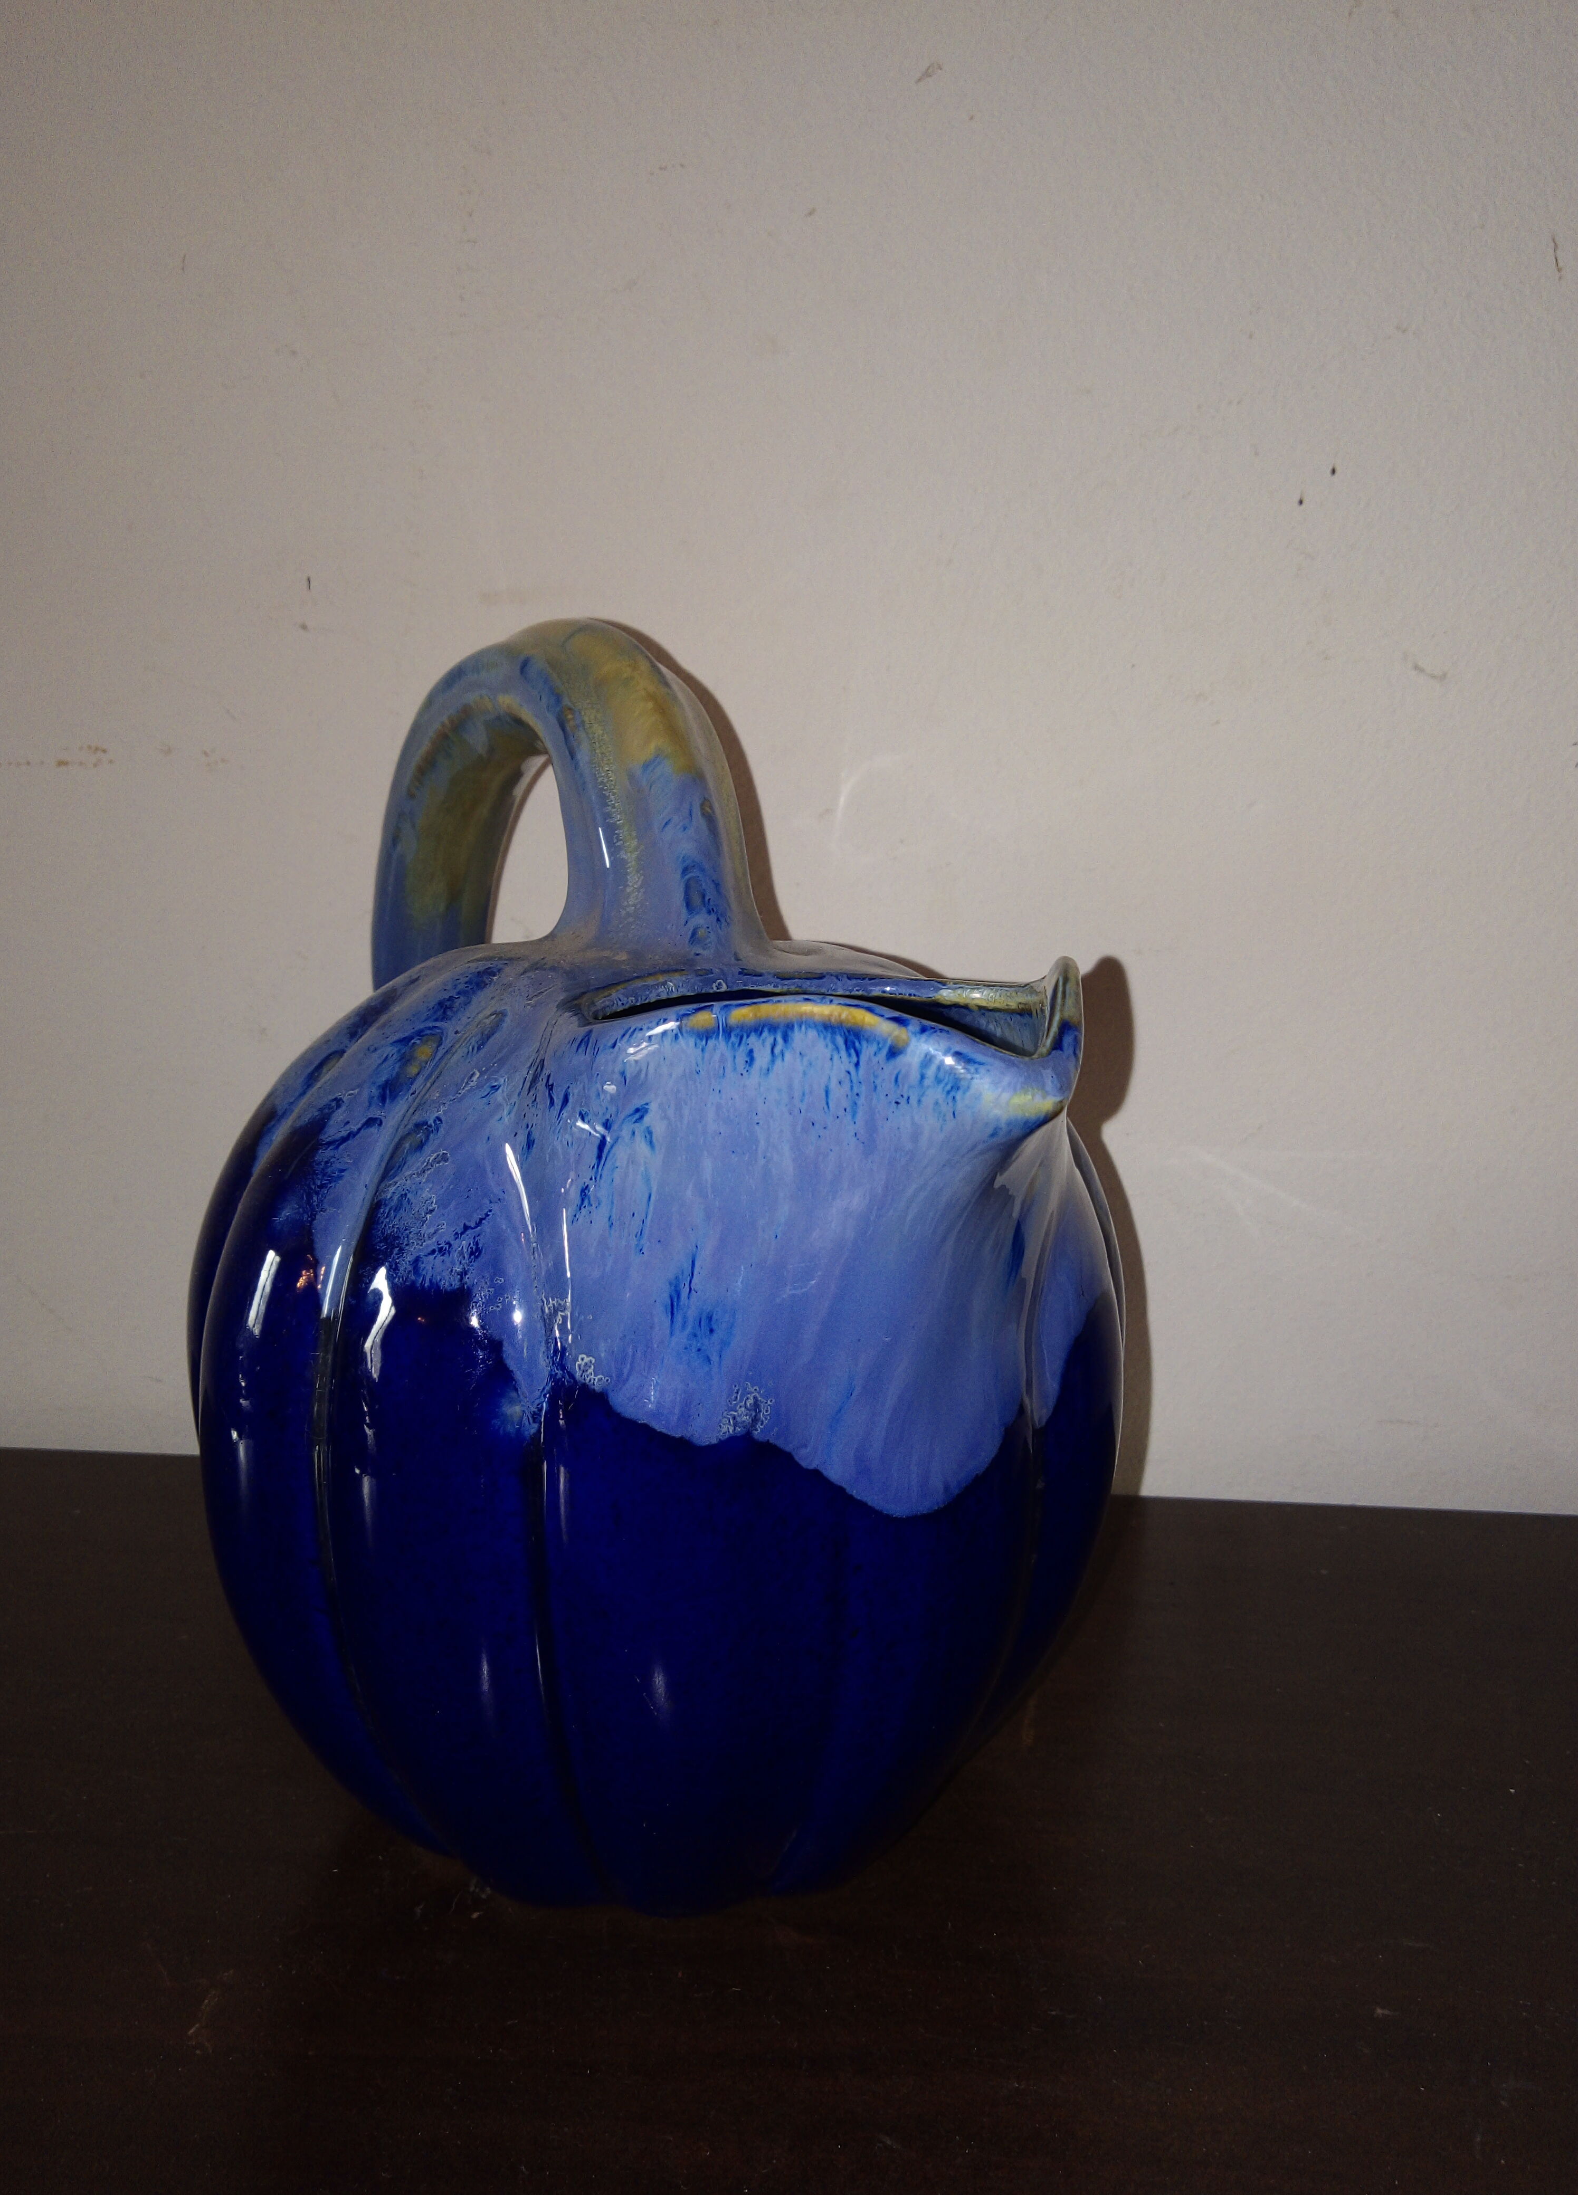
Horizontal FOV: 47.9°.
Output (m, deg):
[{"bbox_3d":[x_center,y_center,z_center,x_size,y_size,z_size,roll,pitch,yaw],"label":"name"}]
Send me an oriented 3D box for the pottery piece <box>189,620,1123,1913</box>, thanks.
[{"bbox_3d":[-0.023,0.031,0.377,0.188,0.258,0.197,-12,17,-44],"label":"pottery piece"}]

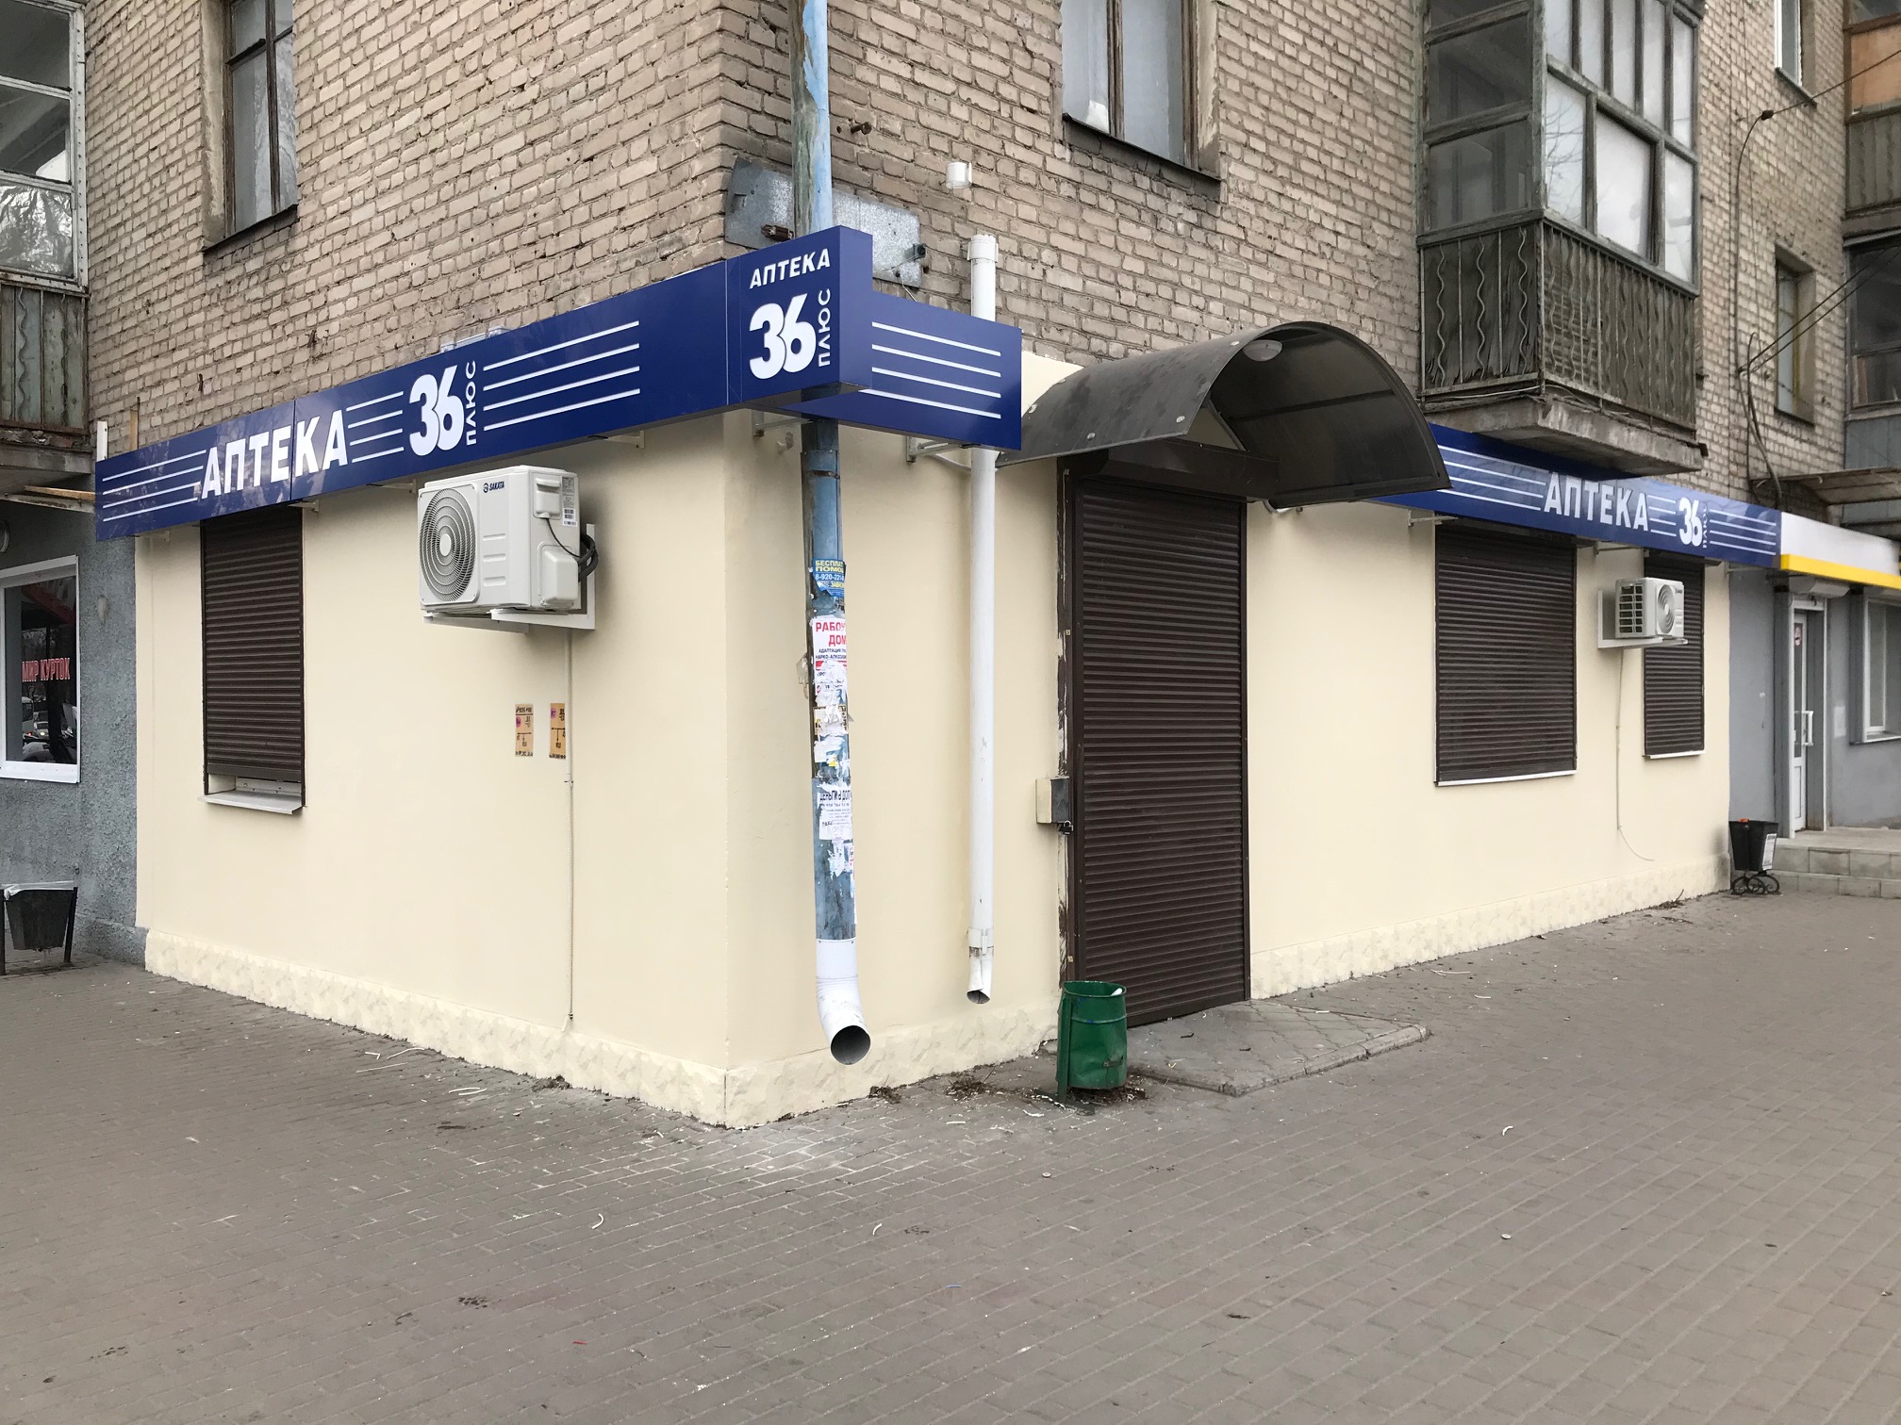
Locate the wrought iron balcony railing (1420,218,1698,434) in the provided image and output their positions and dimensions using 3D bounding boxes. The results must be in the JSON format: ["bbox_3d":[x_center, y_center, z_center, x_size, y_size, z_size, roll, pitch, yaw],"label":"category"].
[{"bbox_3d":[3.986,-2.313,9.880,0.773,0.976,2.654,0,1,44],"label":"wrought iron balcony railing"}]

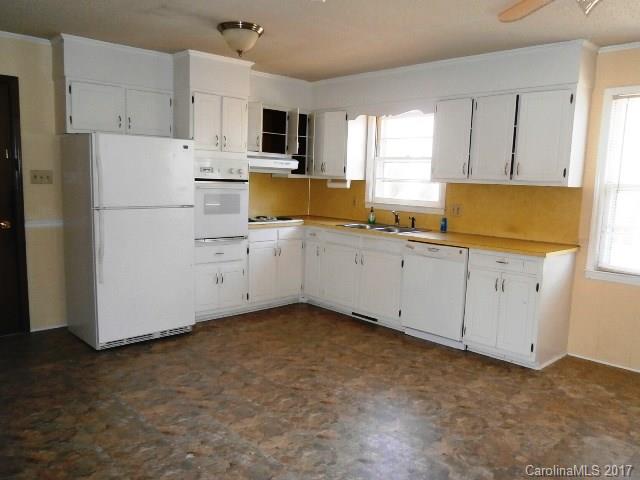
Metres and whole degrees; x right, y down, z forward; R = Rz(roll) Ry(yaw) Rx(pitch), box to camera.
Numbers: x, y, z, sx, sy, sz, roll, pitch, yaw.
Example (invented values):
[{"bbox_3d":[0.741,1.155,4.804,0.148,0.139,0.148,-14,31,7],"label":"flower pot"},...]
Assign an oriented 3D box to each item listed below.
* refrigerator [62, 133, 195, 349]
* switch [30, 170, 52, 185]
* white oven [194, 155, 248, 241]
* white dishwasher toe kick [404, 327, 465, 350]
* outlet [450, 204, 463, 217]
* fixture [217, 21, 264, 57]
[{"bbox_3d":[-1.653,-0.030,4.216,0.840,1.678,0.738,-5,10,-43],"label":"refrigerator"},{"bbox_3d":[-2.426,-0.547,4.201,0.167,0.114,0.014,-6,10,-42],"label":"switch"},{"bbox_3d":[-1.141,-0.439,4.935,0.606,0.820,0.590,-6,10,-42],"label":"white oven"},{"bbox_3d":[1.011,0.852,4.263,0.040,0.085,0.595,-5,10,-44],"label":"white dishwasher toe kick"},{"bbox_3d":[1.319,-0.285,4.638,0.012,0.113,0.123,-5,10,-43],"label":"outlet"},{"bbox_3d":[-0.569,-1.429,3.456,0.331,0.208,0.331,2,7,0],"label":"fixture"}]

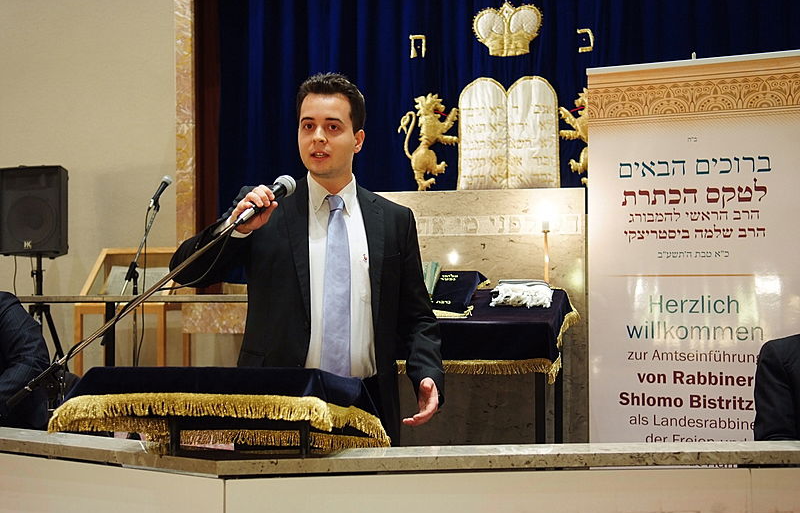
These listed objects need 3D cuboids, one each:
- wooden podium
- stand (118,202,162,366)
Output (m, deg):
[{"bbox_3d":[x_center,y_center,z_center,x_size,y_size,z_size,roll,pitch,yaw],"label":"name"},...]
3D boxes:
[{"bbox_3d":[-1.620,0.530,6.370,0.540,1.120,0.520,0,3,-3],"label":"wooden podium"},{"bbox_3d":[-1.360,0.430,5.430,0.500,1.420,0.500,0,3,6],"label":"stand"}]

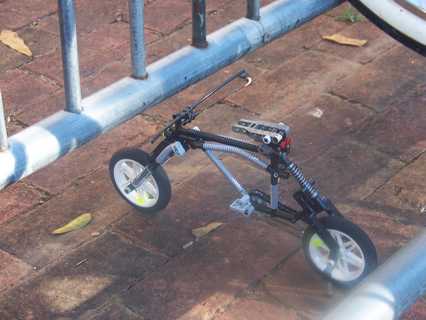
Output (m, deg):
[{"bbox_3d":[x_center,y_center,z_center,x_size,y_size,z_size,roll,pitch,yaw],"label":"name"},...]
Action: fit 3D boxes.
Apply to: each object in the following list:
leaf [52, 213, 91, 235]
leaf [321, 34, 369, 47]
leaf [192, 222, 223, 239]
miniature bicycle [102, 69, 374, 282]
[{"bbox_3d":[-0.154,0.072,1.319,0.015,0.009,0.051,23,39,34],"label":"leaf"},{"bbox_3d":[0.187,-0.172,1.693,0.063,0.008,0.023,17,37,28],"label":"leaf"},{"bbox_3d":[-0.005,0.075,1.304,0.038,0.008,0.014,-21,37,-28],"label":"leaf"},{"bbox_3d":[0.021,0.021,1.235,0.337,0.172,0.158,19,41,30],"label":"miniature bicycle"}]

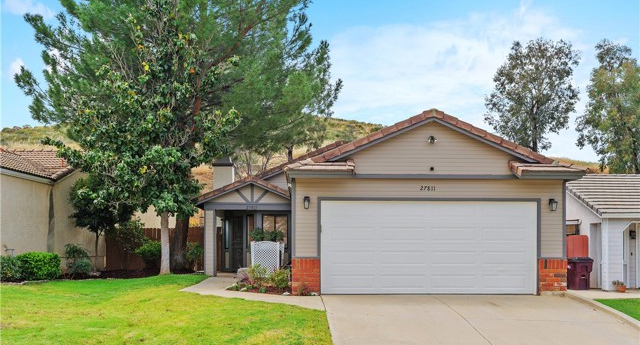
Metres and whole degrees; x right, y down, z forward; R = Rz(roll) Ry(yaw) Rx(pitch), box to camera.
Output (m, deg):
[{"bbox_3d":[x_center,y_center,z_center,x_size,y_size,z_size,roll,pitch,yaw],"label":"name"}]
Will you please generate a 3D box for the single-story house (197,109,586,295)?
[{"bbox_3d":[0.660,0.880,17.900,9.900,4.400,13.000,0,-3,-2],"label":"single-story house"}]

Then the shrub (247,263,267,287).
[{"bbox_3d":[-1.560,2.560,13.250,0.560,0.620,0.550,0,-3,0],"label":"shrub"}]

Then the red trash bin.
[{"bbox_3d":[8.050,3.160,16.600,0.640,1.030,0.740,0,-3,0],"label":"red trash bin"}]

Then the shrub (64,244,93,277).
[{"bbox_3d":[-6.650,2.420,14.700,0.740,0.930,0.720,0,-3,0],"label":"shrub"}]

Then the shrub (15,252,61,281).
[{"bbox_3d":[-7.450,2.470,14.000,1.130,0.800,0.880,0,-3,0],"label":"shrub"}]

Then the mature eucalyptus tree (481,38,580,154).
[{"bbox_3d":[13.600,-3.400,34.000,6.300,10.400,6.000,0,-3,0],"label":"mature eucalyptus tree"}]

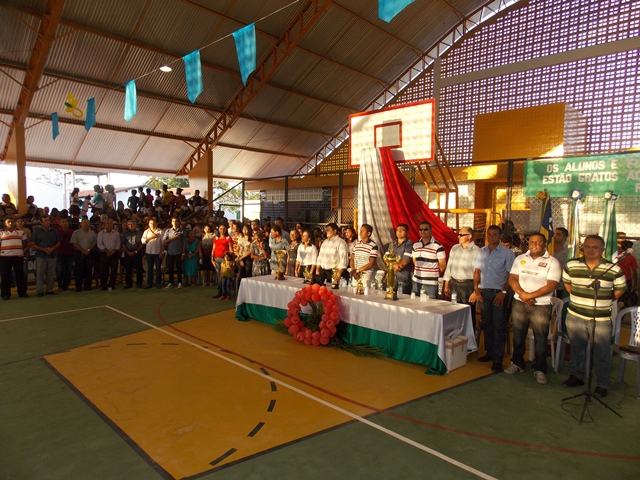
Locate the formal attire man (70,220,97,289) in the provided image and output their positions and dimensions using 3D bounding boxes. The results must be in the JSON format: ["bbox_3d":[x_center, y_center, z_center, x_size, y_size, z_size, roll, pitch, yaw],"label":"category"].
[{"bbox_3d":[-5.646,0.356,10.140,0.550,1.712,0.360,-2,4,-33],"label":"formal attire man"}]

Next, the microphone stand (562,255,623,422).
[{"bbox_3d":[2.702,0.939,4.144,0.520,1.527,0.470,2,4,12],"label":"microphone stand"}]

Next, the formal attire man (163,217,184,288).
[{"bbox_3d":[-3.708,0.319,10.708,0.530,1.770,0.360,0,4,-14],"label":"formal attire man"}]

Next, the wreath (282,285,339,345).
[{"bbox_3d":[-0.112,1.114,6.331,0.900,0.930,0.270,3,-4,36],"label":"wreath"}]

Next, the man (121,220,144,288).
[{"bbox_3d":[-4.699,0.348,10.630,0.530,1.694,0.360,0,4,-20],"label":"man"}]

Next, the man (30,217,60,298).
[{"bbox_3d":[-6.216,0.344,9.592,0.360,1.790,0.580,4,5,44],"label":"man"}]

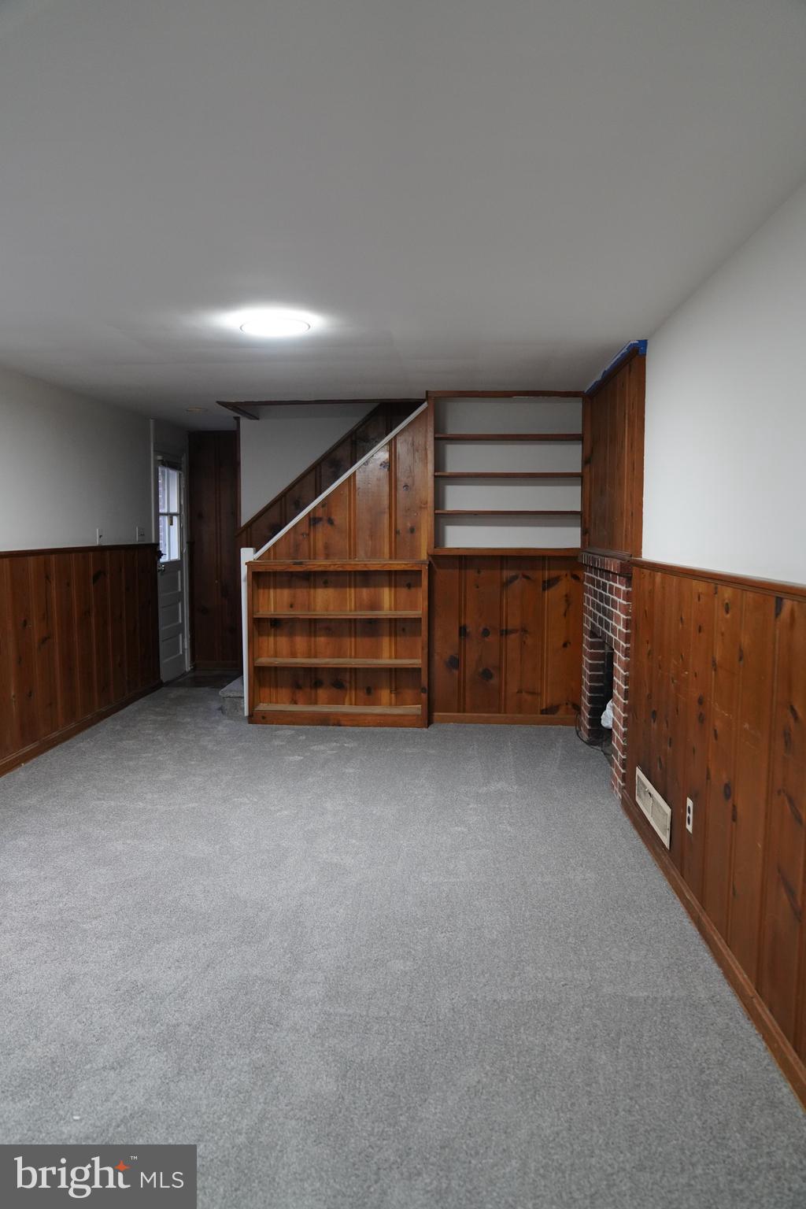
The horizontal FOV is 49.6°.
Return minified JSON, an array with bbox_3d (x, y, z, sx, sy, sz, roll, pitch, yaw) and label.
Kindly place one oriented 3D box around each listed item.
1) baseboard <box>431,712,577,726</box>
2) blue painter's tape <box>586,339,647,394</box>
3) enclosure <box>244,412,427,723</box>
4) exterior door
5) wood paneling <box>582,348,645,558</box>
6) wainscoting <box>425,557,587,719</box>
[{"bbox_3d":[0.682,0.780,5.942,0.969,0.078,0.023,0,5,3],"label":"baseboard"},{"bbox_3d":[1.143,-1.269,4.816,0.061,0.065,1.566,0,5,3],"label":"blue painter's tape"},{"bbox_3d":[-0.474,-0.264,5.953,1.305,2.153,0.290,0,5,3],"label":"enclosure"},{"bbox_3d":[-2.035,-0.319,7.660,0.047,1.924,0.749,0,5,3],"label":"exterior door"},{"bbox_3d":[1.142,-0.776,4.854,0.047,0.986,1.552,0,5,3],"label":"wood paneling"},{"bbox_3d":[0.680,0.242,5.913,1.002,1.154,0.047,0,5,3],"label":"wainscoting"}]

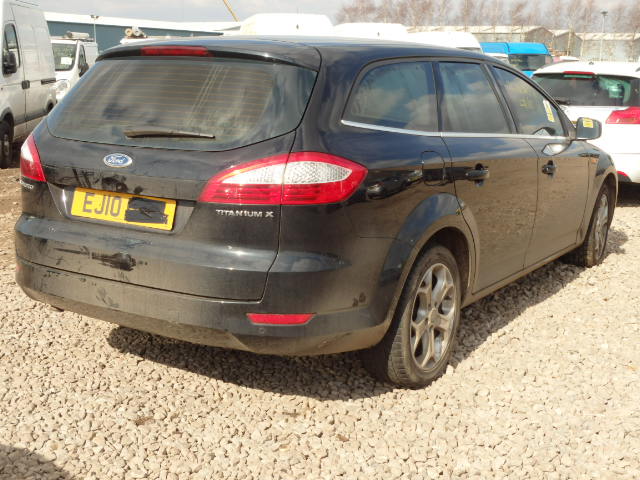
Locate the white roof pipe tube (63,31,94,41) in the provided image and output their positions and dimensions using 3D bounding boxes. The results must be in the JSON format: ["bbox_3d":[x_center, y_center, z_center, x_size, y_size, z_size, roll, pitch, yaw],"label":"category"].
[{"bbox_3d":[-5.479,-4.663,19.400,0.420,0.190,2.100,0,11,-9],"label":"white roof pipe tube"}]

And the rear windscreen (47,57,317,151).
[{"bbox_3d":[-0.620,-0.525,3.341,1.230,0.480,0.120,8,-29,31],"label":"rear windscreen"}]

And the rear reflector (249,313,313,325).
[{"bbox_3d":[-0.127,0.271,2.915,0.225,0.045,0.035,2,11,4],"label":"rear reflector"}]

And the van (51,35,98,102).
[{"bbox_3d":[-7.128,-4.339,22.534,1.950,2.100,4.800,-1,12,-7],"label":"van"}]

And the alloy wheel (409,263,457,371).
[{"bbox_3d":[0.412,0.320,3.677,0.200,0.480,0.480,8,13,31],"label":"alloy wheel"}]

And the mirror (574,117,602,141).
[{"bbox_3d":[1.641,-0.680,5.189,0.190,0.155,0.130,8,13,31],"label":"mirror"}]

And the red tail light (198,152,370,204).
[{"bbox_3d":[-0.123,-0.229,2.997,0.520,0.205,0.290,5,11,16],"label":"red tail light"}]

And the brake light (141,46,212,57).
[{"bbox_3d":[-0.570,-0.750,3.371,0.360,0.042,0.050,8,13,31],"label":"brake light"}]

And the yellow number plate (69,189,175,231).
[{"bbox_3d":[-0.747,-0.121,3.227,0.520,0.111,0.015,8,0,31],"label":"yellow number plate"}]

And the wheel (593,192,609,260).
[{"bbox_3d":[1.908,-0.100,6.066,0.200,0.480,0.480,8,13,31],"label":"wheel"}]

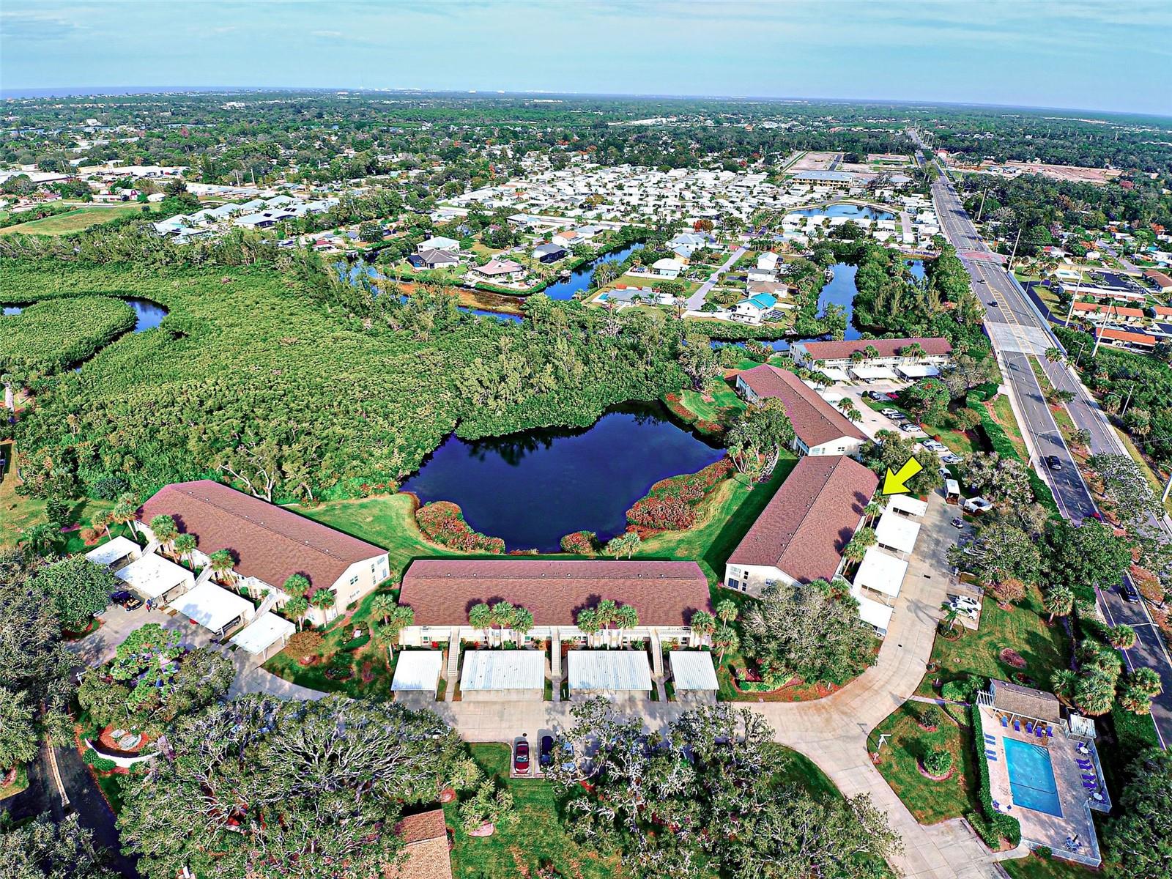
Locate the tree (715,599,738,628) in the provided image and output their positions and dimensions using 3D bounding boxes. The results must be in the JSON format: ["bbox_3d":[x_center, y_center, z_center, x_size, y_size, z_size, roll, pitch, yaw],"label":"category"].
[{"bbox_3d":[24.160,31.321,99.459,3.951,7.719,3.951,1,28,0],"label":"tree"}]

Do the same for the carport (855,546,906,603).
[{"bbox_3d":[57.579,26.729,112.290,7.200,2.700,12.200,19,35,27],"label":"carport"}]

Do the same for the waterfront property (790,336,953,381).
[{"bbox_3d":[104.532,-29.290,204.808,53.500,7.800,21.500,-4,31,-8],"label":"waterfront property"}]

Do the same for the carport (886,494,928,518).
[{"bbox_3d":[72.382,15.682,130.232,7.300,2.550,6.100,20,36,28],"label":"carport"}]

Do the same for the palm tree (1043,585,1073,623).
[{"bbox_3d":[85.162,30.553,103.930,5.065,7.111,5.065,1,28,0],"label":"palm tree"}]

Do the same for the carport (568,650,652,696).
[{"bbox_3d":[3.648,37.602,91.849,12.840,2.550,7.100,0,31,-1],"label":"carport"}]

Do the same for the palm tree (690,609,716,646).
[{"bbox_3d":[19.397,32.255,96.063,4.300,8.100,4.300,1,30,0],"label":"palm tree"}]

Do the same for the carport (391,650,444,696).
[{"bbox_3d":[-26.603,37.491,91.343,6.686,2.634,7.294,0,28,-1],"label":"carport"}]

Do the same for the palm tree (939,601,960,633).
[{"bbox_3d":[64.535,31.487,101.935,3.700,5.200,3.700,1,30,0],"label":"palm tree"}]

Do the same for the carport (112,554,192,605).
[{"bbox_3d":[-80.197,26.192,107.887,12.700,2.550,6.770,15,34,22],"label":"carport"}]

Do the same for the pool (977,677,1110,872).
[{"bbox_3d":[64.662,45.471,80.001,13.200,3.300,22.000,12,32,17],"label":"pool"}]

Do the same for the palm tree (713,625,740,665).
[{"bbox_3d":[22.618,33.823,93.351,4.500,8.100,4.500,1,31,0],"label":"palm tree"}]

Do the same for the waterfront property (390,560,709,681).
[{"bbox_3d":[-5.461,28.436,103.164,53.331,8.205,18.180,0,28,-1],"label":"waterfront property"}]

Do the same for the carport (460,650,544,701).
[{"bbox_3d":[-13.082,37.429,91.583,12.790,2.550,6.890,0,31,-2],"label":"carport"}]

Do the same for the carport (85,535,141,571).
[{"bbox_3d":[-94.106,23.136,115.469,6.990,2.634,6.584,14,31,22],"label":"carport"}]

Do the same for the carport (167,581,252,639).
[{"bbox_3d":[-65.856,30.125,101.874,12.900,2.700,7.000,15,33,22],"label":"carport"}]

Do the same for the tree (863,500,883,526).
[{"bbox_3d":[64.204,17.353,128.306,3.849,6.564,3.849,1,28,0],"label":"tree"}]

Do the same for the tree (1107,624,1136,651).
[{"bbox_3d":[89.516,34.076,96.778,4.700,6.400,4.700,1,31,0],"label":"tree"}]

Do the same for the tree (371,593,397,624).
[{"bbox_3d":[-33.701,30.505,97.173,4.300,8.000,4.300,1,30,0],"label":"tree"}]

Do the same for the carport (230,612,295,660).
[{"bbox_3d":[-54.045,33.345,96.962,6.630,2.550,7.030,16,34,23],"label":"carport"}]

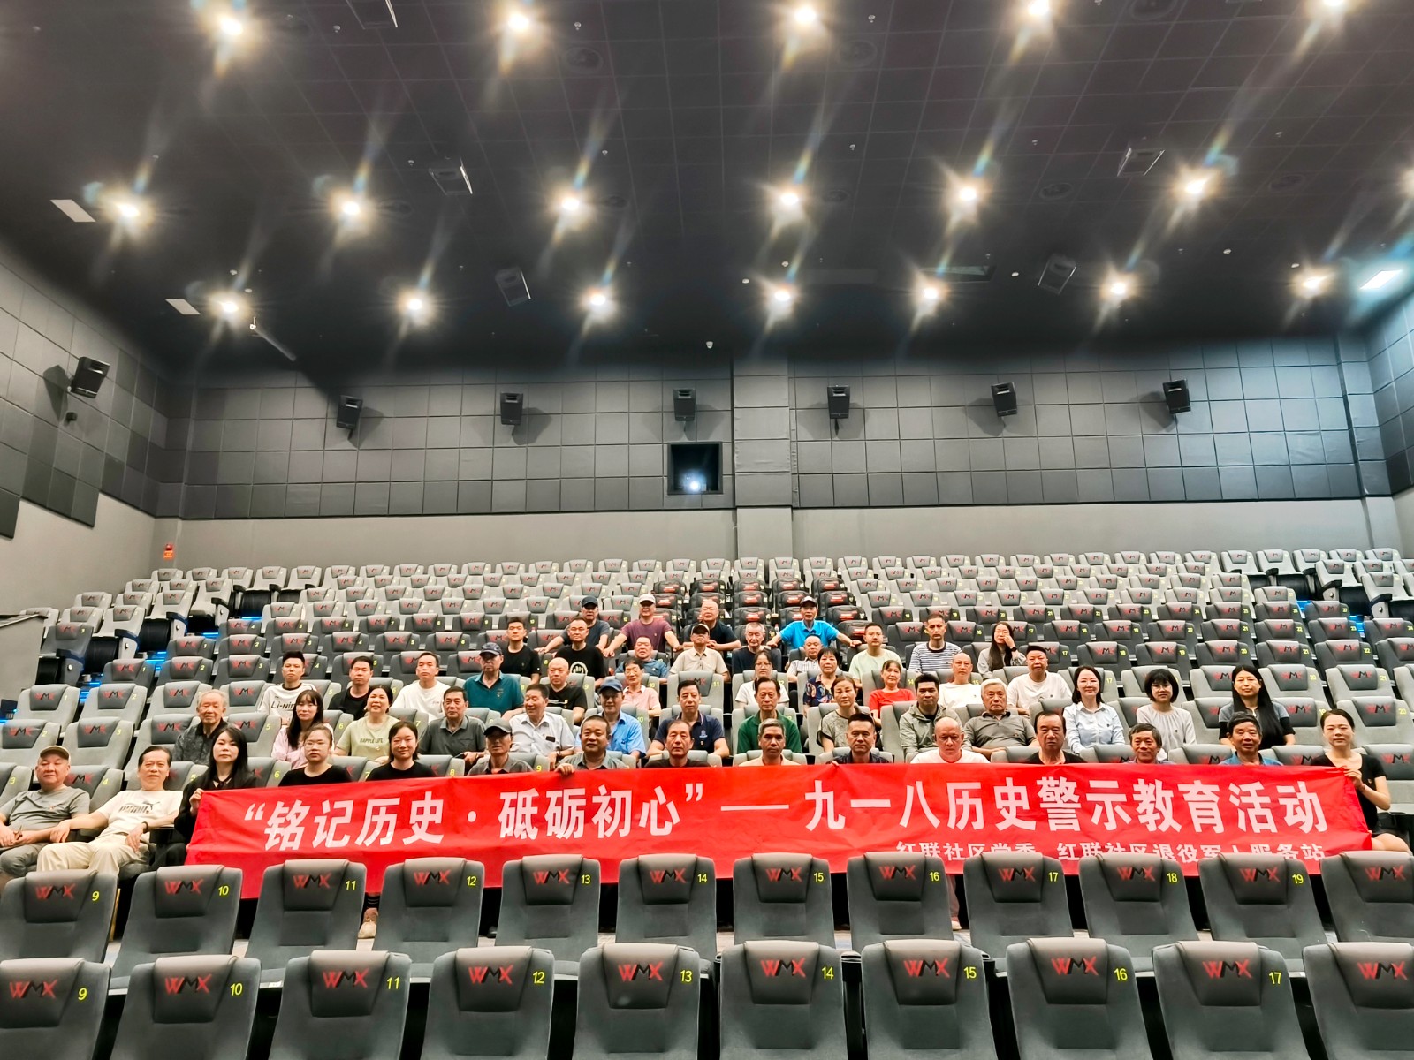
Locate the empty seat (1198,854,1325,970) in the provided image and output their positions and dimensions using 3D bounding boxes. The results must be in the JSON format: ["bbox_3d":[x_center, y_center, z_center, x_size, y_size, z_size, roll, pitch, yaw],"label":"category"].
[{"bbox_3d":[2.623,1.965,4.188,0.540,0.950,0.680,-2,-13,6],"label":"empty seat"}]

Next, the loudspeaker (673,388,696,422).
[{"bbox_3d":[-0.374,-2.142,16.170,0.390,0.550,0.270,-1,7,2],"label":"loudspeaker"}]

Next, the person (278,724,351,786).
[{"bbox_3d":[-2.483,1.787,5.663,0.480,1.195,0.800,0,-13,-2],"label":"person"}]

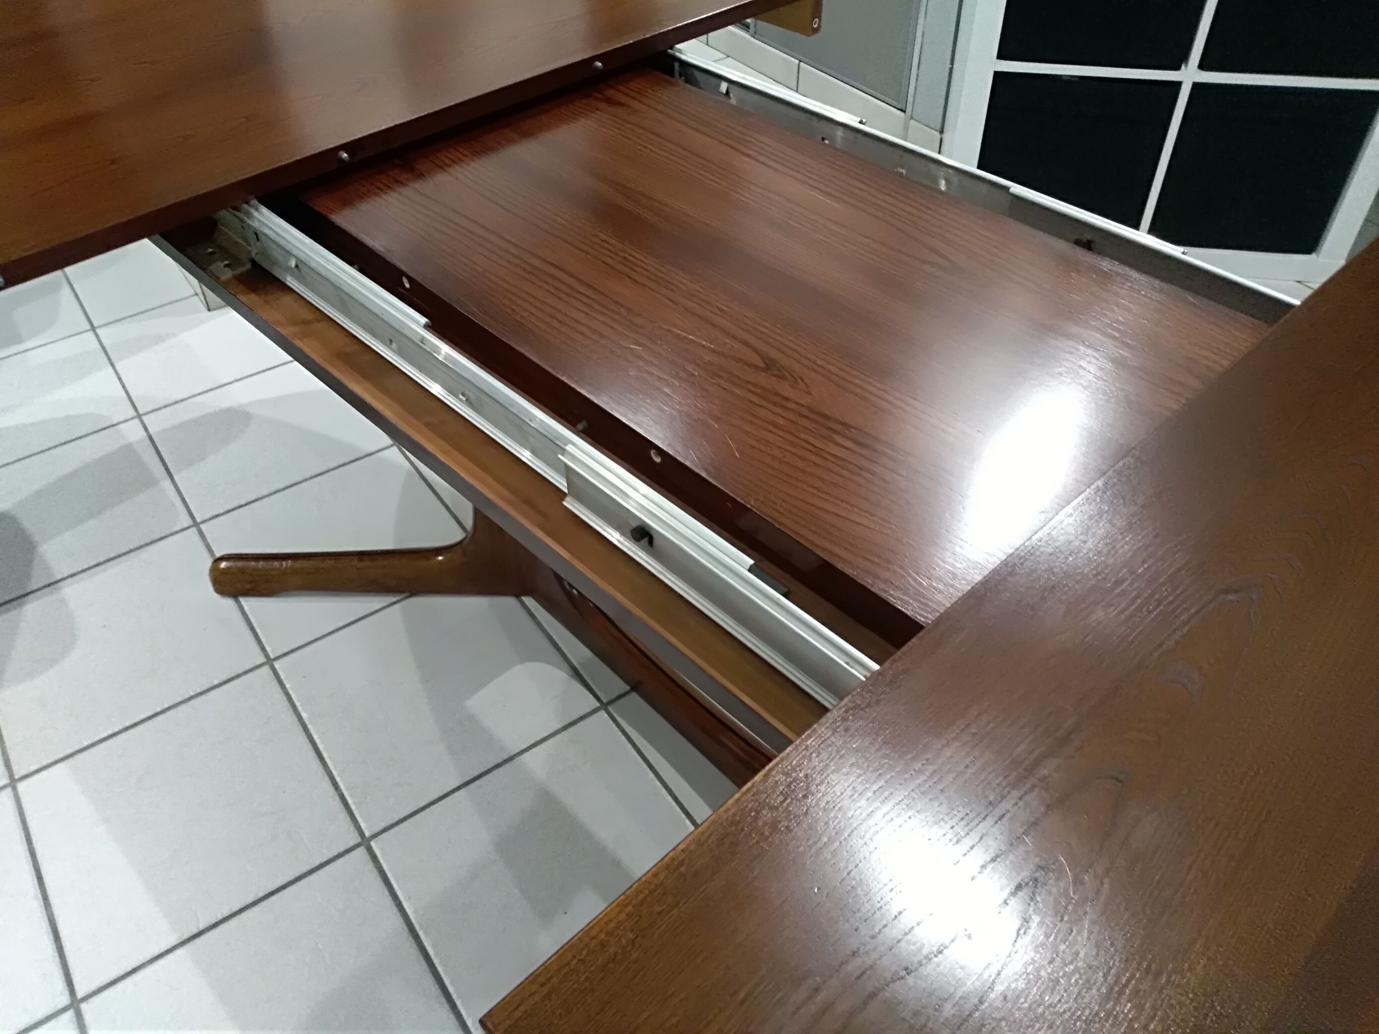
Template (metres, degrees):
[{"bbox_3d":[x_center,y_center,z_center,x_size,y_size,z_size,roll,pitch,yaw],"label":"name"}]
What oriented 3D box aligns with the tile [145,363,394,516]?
[{"bbox_3d":[-0.734,-0.148,1.801,0.327,0.010,0.326,-27,50,-24],"label":"tile"}]

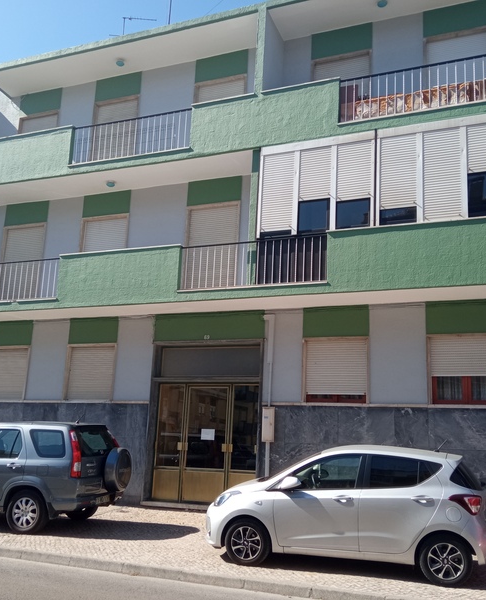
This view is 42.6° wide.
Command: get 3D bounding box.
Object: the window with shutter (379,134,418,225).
[{"bbox_3d":[2.688,-2.082,10.781,0.618,1.622,0.100,-3,-14,22],"label":"window with shutter"}]

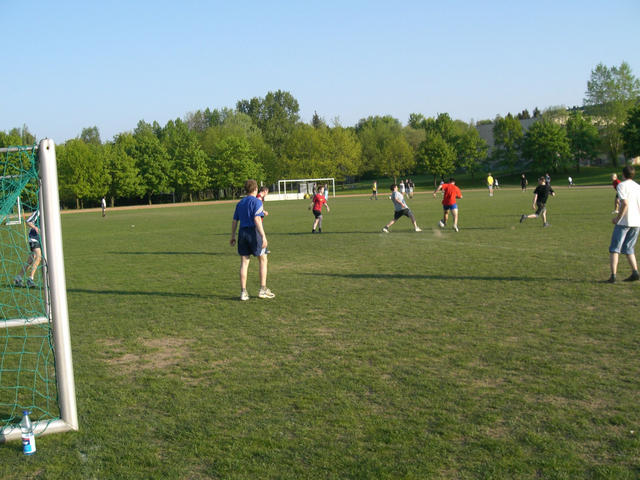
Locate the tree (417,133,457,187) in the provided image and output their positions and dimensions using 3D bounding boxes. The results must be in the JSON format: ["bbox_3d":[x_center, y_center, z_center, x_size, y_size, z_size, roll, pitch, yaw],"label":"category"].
[{"bbox_3d":[15.752,-10.817,95.000,5.600,7.437,5.600,-3,4,0],"label":"tree"}]

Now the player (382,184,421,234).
[{"bbox_3d":[2.754,-1.065,23.600,1.150,1.570,0.600,-2,5,13],"label":"player"}]

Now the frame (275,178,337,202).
[{"bbox_3d":[-1.777,-6.662,92.500,7.400,2.500,1.800,-4,5,-10],"label":"frame"}]

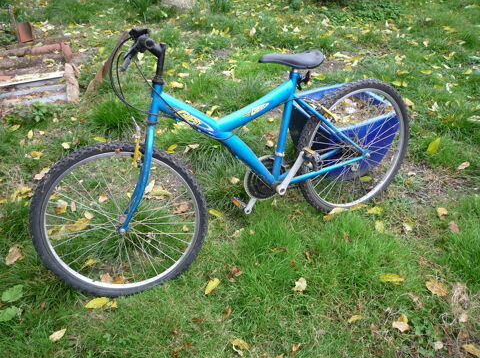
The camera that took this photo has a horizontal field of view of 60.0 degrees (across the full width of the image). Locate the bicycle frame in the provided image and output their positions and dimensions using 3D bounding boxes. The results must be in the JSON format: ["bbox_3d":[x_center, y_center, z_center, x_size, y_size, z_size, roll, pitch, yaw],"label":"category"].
[{"bbox_3d":[0.031,-0.180,1.649,1.122,0.551,0.155,-17,27,-20],"label":"bicycle frame"}]

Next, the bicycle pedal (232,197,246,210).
[{"bbox_3d":[0.002,0.118,1.946,0.028,0.067,0.100,-52,33,1],"label":"bicycle pedal"}]

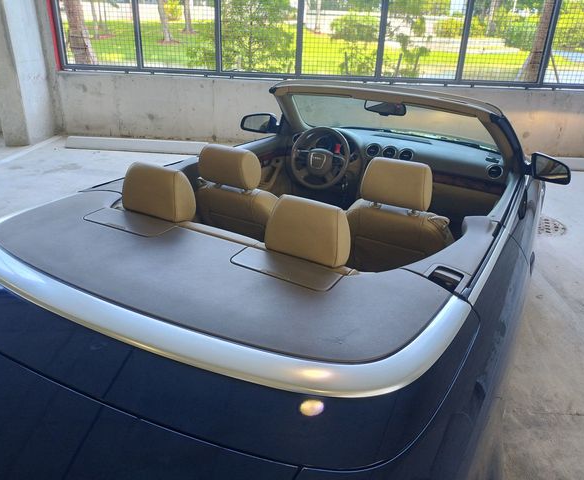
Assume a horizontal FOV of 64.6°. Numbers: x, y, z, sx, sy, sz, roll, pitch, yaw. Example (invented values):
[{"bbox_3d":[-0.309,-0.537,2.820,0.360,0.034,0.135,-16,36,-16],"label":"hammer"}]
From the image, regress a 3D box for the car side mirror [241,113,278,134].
[{"bbox_3d":[-0.213,-0.775,3.083,0.215,0.140,0.120,12,24,19],"label":"car side mirror"}]

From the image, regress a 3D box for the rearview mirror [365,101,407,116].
[{"bbox_3d":[0.496,-0.714,2.485,0.240,0.070,0.050,23,29,39],"label":"rearview mirror"}]

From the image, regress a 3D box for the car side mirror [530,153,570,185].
[{"bbox_3d":[1.298,-0.365,2.329,0.200,0.145,0.120,18,26,32],"label":"car side mirror"}]

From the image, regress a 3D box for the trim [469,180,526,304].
[{"bbox_3d":[0.857,-0.068,1.823,0.045,0.040,1.480,15,25,26],"label":"trim"}]

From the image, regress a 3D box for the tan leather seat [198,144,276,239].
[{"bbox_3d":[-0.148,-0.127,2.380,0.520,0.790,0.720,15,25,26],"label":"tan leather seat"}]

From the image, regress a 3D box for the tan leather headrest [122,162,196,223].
[{"bbox_3d":[-0.455,-0.183,1.615,0.240,0.180,0.135,15,25,26],"label":"tan leather headrest"}]

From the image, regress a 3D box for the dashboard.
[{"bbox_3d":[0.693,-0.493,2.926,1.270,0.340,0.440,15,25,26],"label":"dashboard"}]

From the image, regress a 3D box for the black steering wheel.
[{"bbox_3d":[0.174,-0.494,2.796,0.375,0.375,0.120,15,1,26],"label":"black steering wheel"}]

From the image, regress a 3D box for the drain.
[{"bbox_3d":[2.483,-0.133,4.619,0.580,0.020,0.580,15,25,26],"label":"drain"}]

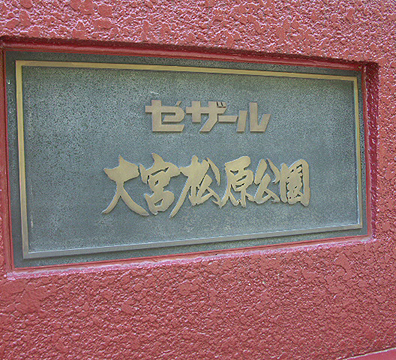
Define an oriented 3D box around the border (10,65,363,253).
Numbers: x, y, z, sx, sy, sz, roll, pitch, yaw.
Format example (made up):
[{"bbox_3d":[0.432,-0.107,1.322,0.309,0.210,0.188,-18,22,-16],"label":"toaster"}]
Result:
[{"bbox_3d":[0.026,-0.042,0.787,0.620,0.297,0.012,-2,0,-20],"label":"border"}]

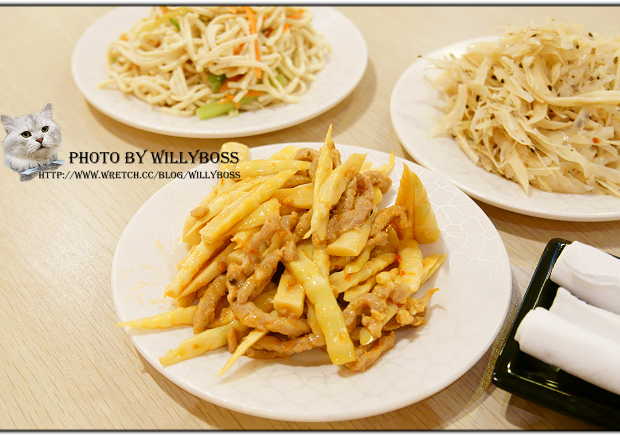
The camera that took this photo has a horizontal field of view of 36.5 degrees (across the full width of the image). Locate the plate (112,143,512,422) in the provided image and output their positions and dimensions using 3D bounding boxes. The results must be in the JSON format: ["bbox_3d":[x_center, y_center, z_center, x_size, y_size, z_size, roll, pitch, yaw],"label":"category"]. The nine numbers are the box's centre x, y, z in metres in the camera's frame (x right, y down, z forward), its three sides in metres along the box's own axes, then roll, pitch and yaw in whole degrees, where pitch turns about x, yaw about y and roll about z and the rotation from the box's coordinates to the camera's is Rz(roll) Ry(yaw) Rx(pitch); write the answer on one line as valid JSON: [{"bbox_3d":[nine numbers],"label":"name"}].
[{"bbox_3d":[0.001,0.032,0.536,0.222,0.025,0.222,0,40,0],"label":"plate"}]

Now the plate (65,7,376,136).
[{"bbox_3d":[-0.067,-0.117,0.716,0.222,0.025,0.222,0,40,0],"label":"plate"}]

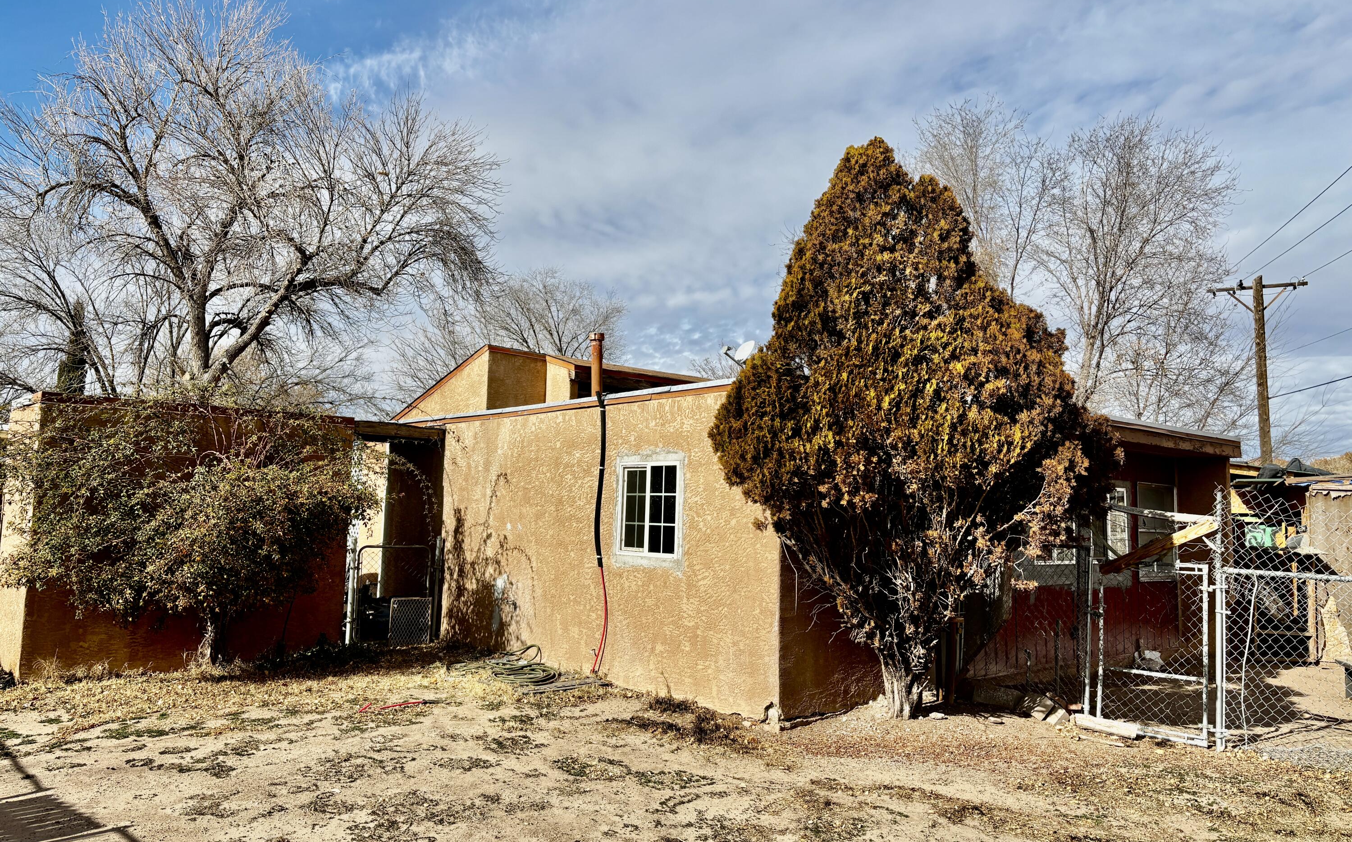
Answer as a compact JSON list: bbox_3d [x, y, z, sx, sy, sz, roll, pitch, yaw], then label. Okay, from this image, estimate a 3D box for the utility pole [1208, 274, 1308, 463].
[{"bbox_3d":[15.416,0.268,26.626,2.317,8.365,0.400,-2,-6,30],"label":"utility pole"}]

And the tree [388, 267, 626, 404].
[{"bbox_3d":[-5.083,-0.128,30.144,7.055,9.095,6.702,1,-6,0],"label":"tree"}]

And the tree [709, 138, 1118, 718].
[{"bbox_3d":[2.028,-0.003,8.640,3.400,4.947,3.200,1,-6,0],"label":"tree"}]

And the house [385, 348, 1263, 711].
[{"bbox_3d":[1.612,1.093,14.063,9.400,3.800,8.400,6,-8,-43],"label":"house"}]

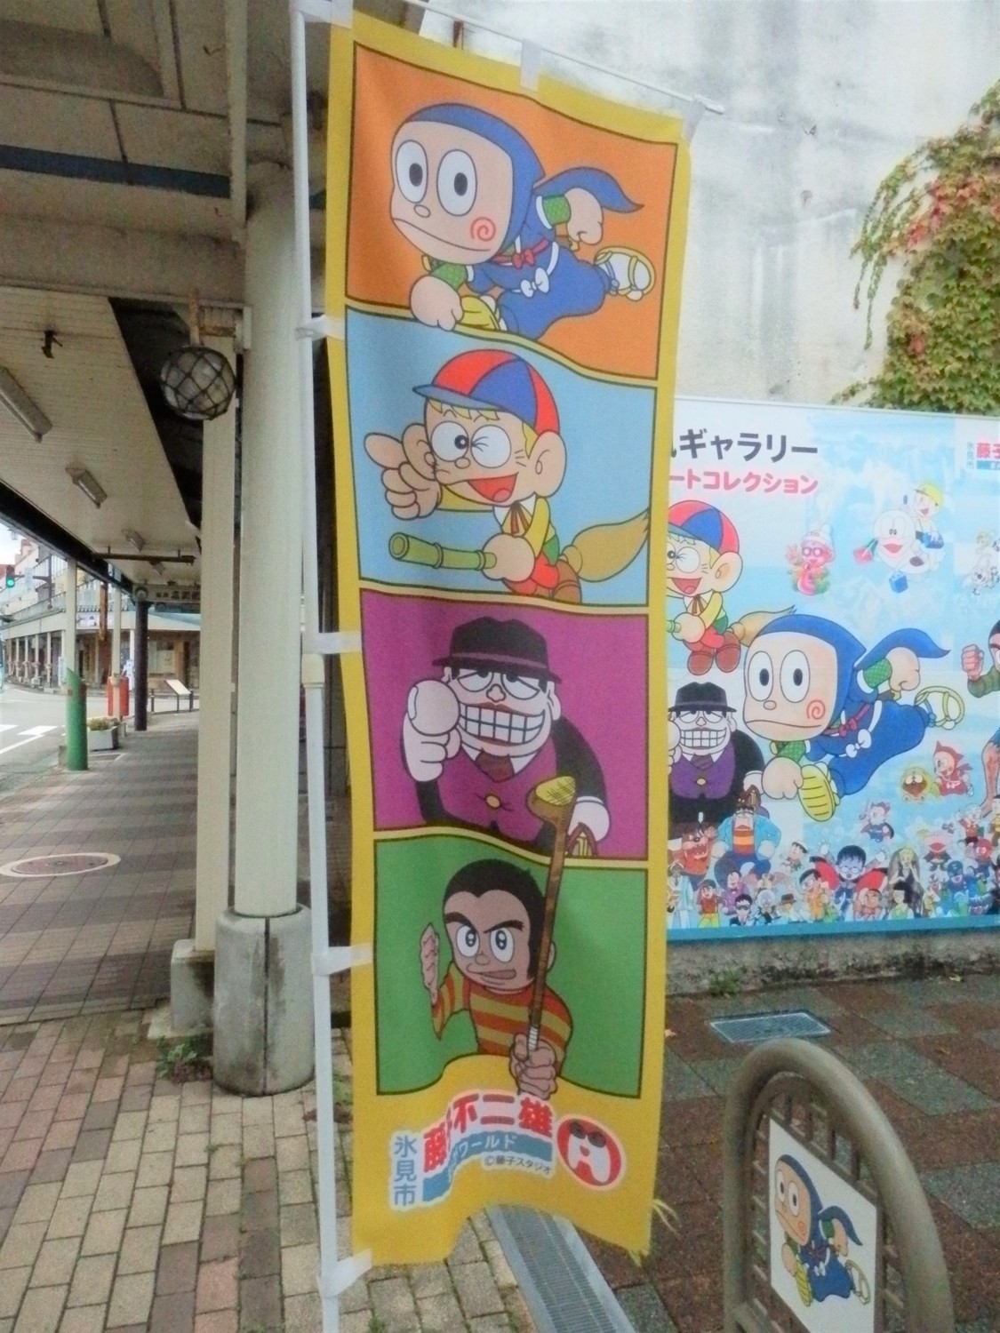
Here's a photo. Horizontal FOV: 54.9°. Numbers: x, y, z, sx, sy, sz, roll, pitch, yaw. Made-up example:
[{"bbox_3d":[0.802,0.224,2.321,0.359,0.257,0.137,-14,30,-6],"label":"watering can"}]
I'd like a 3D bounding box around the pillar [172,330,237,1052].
[{"bbox_3d":[-1.211,0.035,4.133,0.318,2.900,0.328,1,0,-15],"label":"pillar"}]

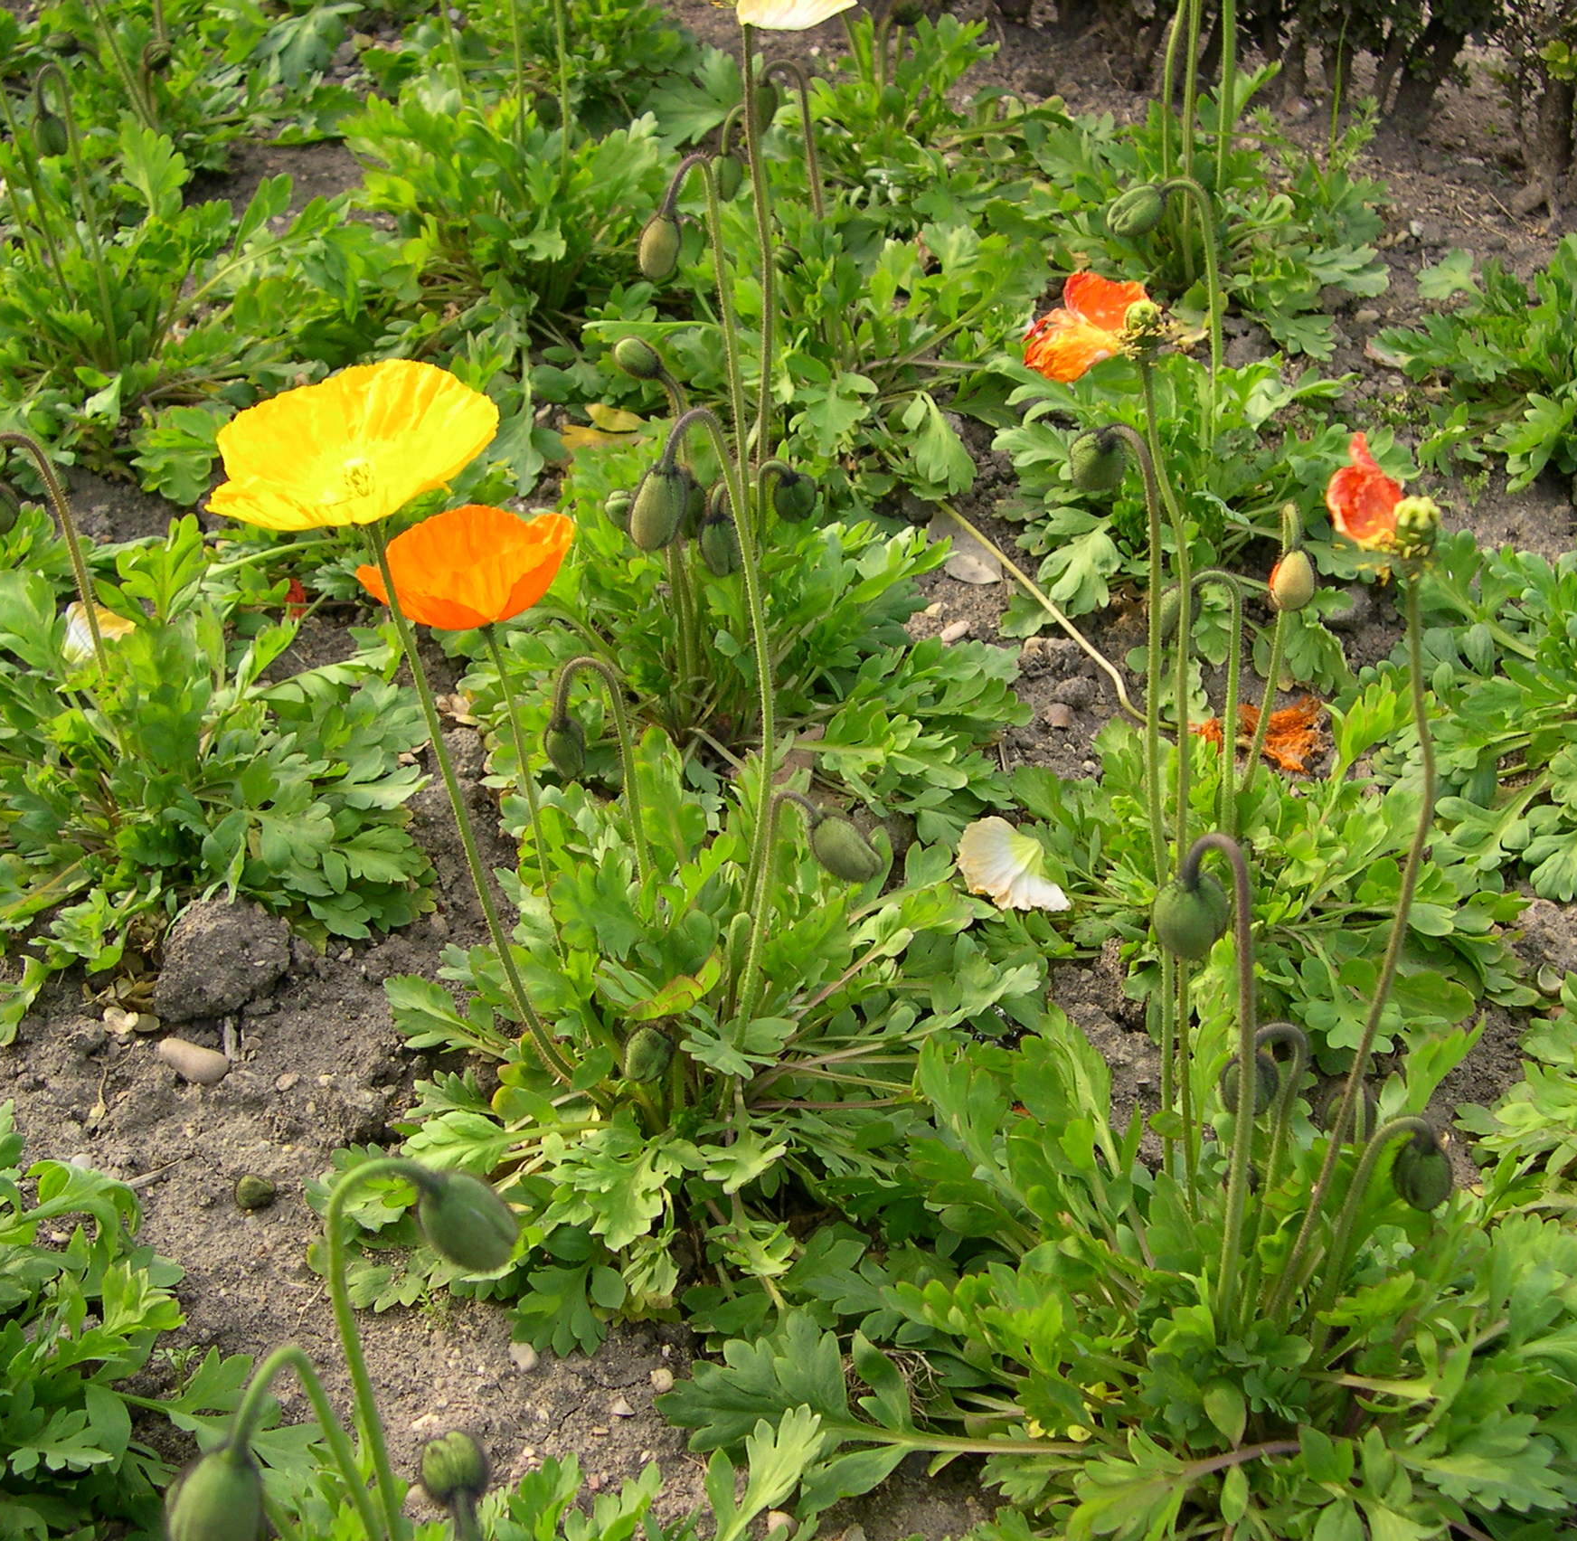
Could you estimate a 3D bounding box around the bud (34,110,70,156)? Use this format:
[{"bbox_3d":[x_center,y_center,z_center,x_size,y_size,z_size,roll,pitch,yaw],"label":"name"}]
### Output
[{"bbox_3d":[-0.451,-0.391,1.383,0.020,0.028,0.020,0,32,0],"label":"bud"}]

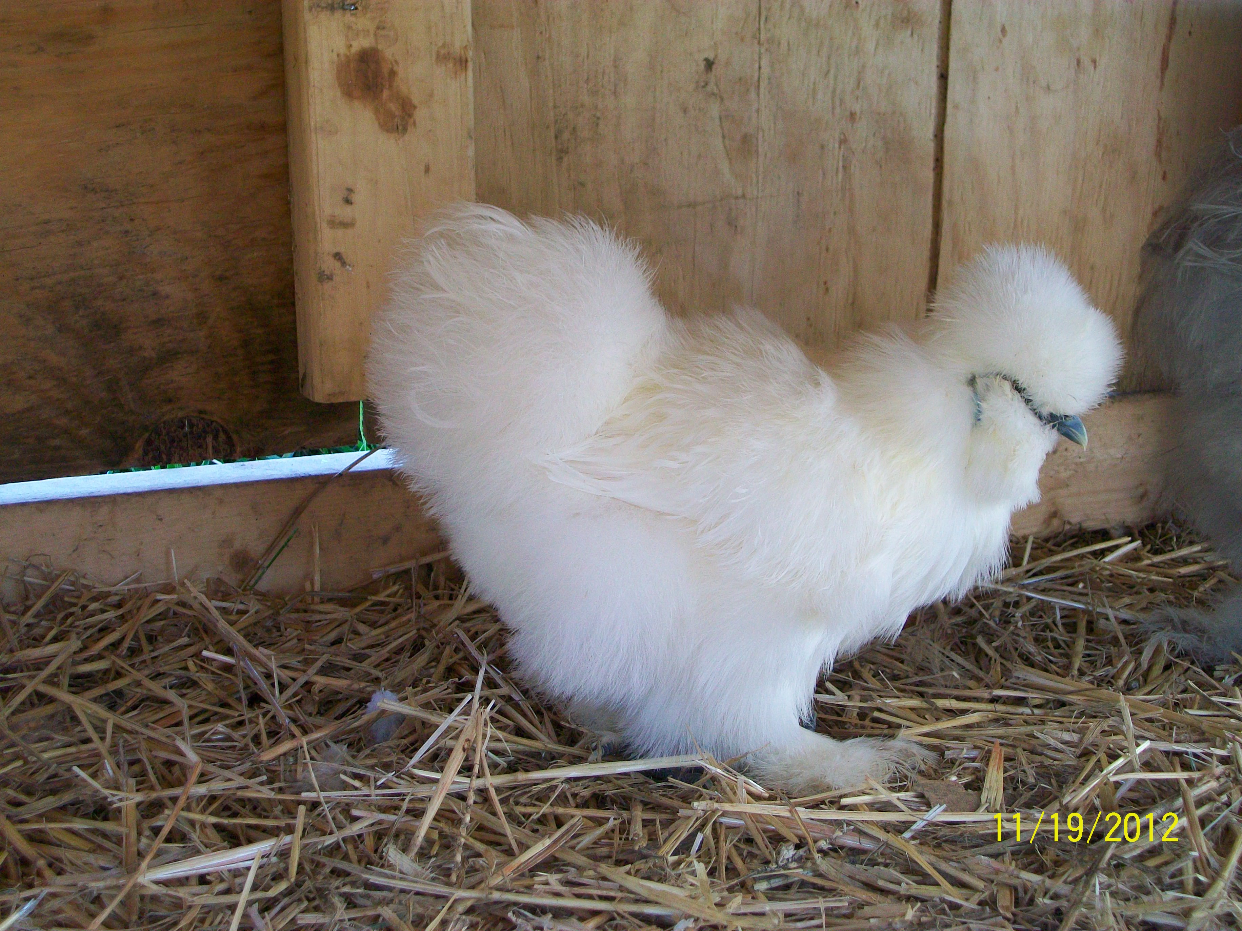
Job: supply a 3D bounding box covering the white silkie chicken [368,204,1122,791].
[{"bbox_3d":[0.055,0.011,0.767,0.318,0.245,0.175,-2,16,-6],"label":"white silkie chicken"}]

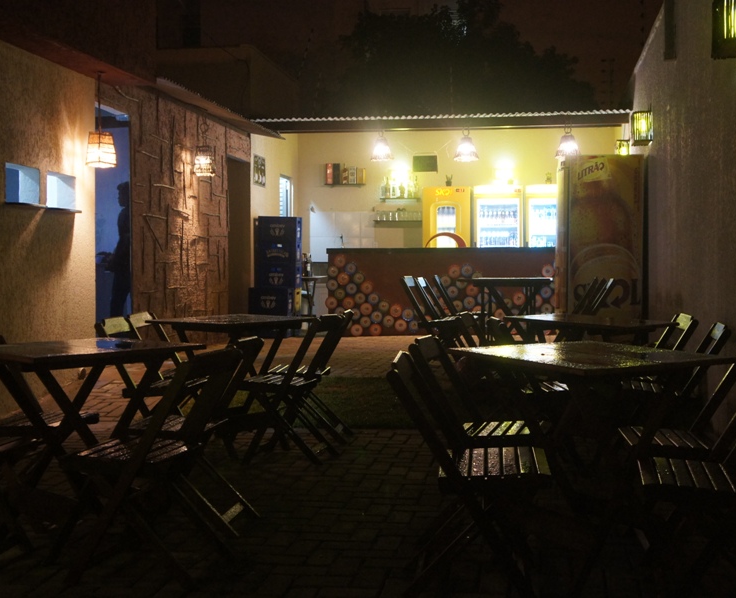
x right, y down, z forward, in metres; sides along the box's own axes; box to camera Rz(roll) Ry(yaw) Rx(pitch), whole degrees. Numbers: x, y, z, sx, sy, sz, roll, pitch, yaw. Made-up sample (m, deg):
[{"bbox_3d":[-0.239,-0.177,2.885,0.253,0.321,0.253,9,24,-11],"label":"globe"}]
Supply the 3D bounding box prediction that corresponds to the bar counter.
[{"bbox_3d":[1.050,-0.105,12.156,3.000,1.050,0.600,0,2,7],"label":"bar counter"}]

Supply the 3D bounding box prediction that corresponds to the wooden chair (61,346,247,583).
[{"bbox_3d":[-0.724,0.557,3.464,0.460,0.765,0.410,1,2,14],"label":"wooden chair"}]

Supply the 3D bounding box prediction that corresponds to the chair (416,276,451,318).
[{"bbox_3d":[0.670,0.192,7.945,0.480,0.770,0.420,0,2,11],"label":"chair"}]

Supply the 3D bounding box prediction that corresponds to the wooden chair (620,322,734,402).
[{"bbox_3d":[1.435,0.486,4.745,0.480,0.770,0.420,0,2,11],"label":"wooden chair"}]

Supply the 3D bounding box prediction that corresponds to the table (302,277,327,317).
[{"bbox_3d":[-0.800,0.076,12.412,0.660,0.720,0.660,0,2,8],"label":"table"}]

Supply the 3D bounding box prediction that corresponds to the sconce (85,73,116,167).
[{"bbox_3d":[-2.169,-1.448,8.101,0.250,0.770,0.255,0,2,-15],"label":"sconce"}]

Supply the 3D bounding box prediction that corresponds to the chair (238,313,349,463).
[{"bbox_3d":[-0.371,0.478,5.412,0.460,0.765,0.410,1,2,12],"label":"chair"}]

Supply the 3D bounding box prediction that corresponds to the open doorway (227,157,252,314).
[{"bbox_3d":[-1.565,-0.636,12.174,0.160,2.150,0.950,0,2,10],"label":"open doorway"}]

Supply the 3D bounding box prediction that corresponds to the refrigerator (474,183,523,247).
[{"bbox_3d":[1.870,-0.631,14.186,0.680,1.930,0.680,0,2,9],"label":"refrigerator"}]

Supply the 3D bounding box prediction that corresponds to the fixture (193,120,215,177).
[{"bbox_3d":[-1.721,-1.574,10.448,0.220,0.580,0.220,0,2,8],"label":"fixture"}]

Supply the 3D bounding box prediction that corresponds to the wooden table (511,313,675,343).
[{"bbox_3d":[1.224,0.479,5.445,0.700,0.735,0.700,2,3,37],"label":"wooden table"}]

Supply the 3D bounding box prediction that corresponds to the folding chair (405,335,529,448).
[{"bbox_3d":[0.428,0.541,3.823,0.460,0.765,0.410,1,2,16],"label":"folding chair"}]

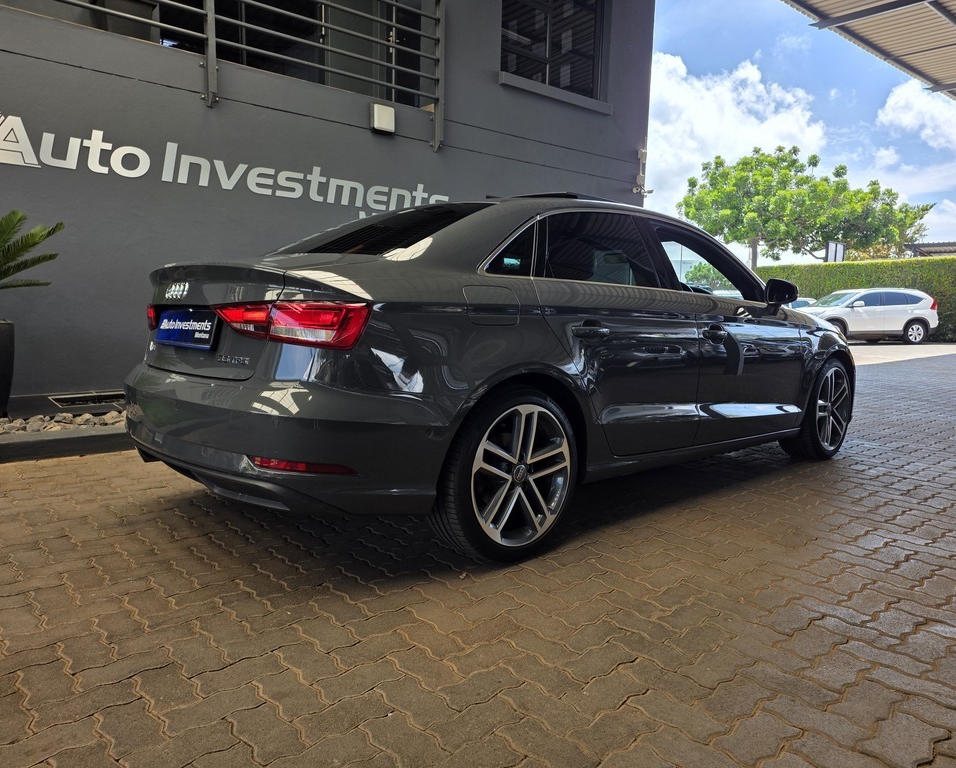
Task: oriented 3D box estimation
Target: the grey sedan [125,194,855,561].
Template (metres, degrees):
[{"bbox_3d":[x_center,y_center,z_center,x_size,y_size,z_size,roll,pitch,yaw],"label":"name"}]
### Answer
[{"bbox_3d":[0.565,-0.231,3.845,4.460,1.425,1.870,-5,8,-41],"label":"grey sedan"}]

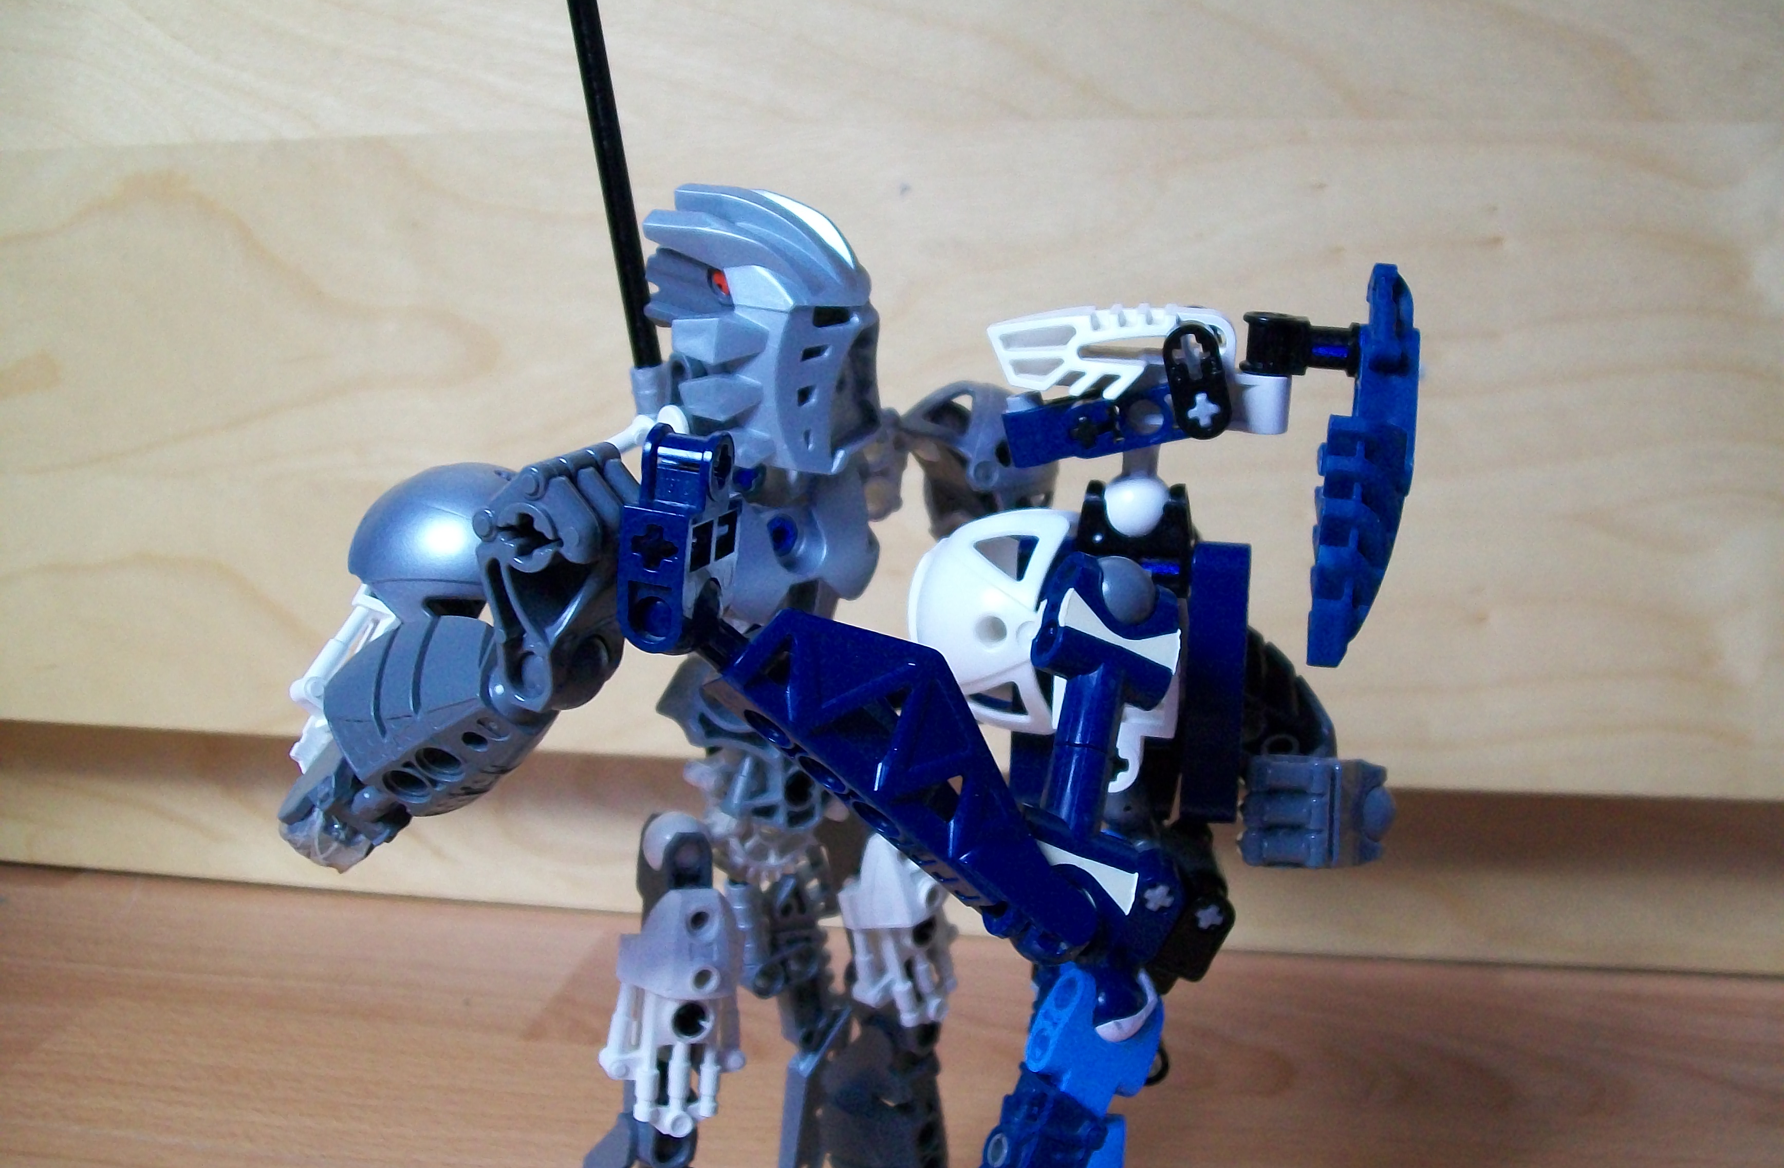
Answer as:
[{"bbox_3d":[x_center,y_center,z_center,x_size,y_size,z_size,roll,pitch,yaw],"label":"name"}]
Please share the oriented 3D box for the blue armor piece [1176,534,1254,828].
[{"bbox_3d":[0.045,0.014,0.260,0.008,0.040,0.008,3,8,10],"label":"blue armor piece"}]

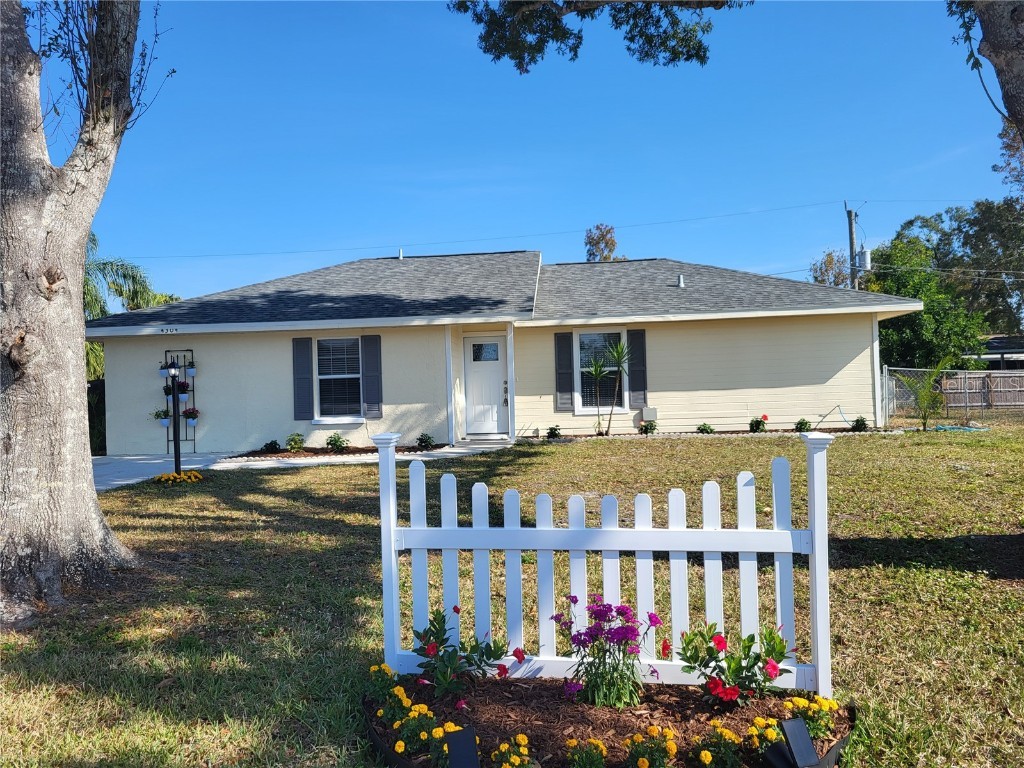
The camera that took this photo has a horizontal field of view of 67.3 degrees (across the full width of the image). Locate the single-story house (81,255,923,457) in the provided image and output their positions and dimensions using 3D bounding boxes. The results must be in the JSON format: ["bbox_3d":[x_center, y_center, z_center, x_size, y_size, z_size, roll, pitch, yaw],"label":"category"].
[{"bbox_3d":[-0.083,-1.075,19.303,16.926,4.372,9.929,-2,1,4],"label":"single-story house"}]

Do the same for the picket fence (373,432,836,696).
[{"bbox_3d":[0.383,0.802,3.531,2.069,1.162,0.153,-2,1,11],"label":"picket fence"}]

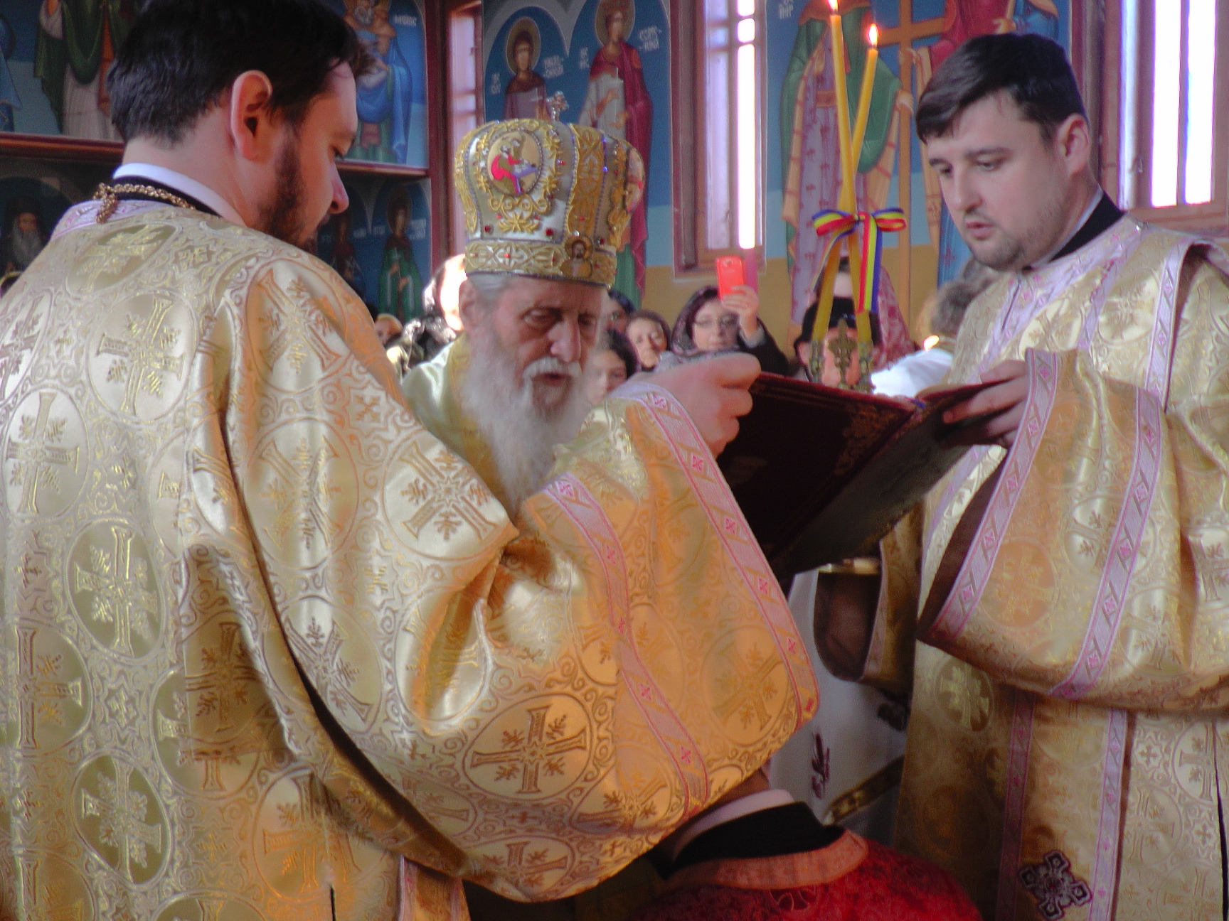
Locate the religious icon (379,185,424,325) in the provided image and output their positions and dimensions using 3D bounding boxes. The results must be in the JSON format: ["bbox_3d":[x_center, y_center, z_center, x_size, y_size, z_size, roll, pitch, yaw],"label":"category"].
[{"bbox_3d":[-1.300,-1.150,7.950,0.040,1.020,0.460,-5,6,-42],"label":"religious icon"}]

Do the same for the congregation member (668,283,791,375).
[{"bbox_3d":[0.341,0.241,4.266,0.500,1.620,0.380,-1,5,-3],"label":"congregation member"}]

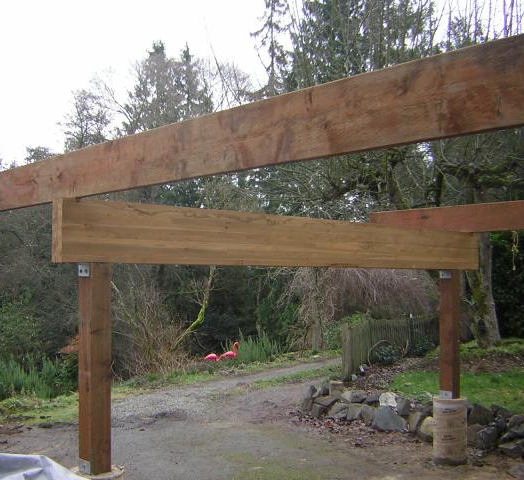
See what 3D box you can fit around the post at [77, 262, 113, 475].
[{"bbox_3d":[-0.987,0.745,3.940,0.140,1.210,0.140,3,-4,-43],"label":"post"}]

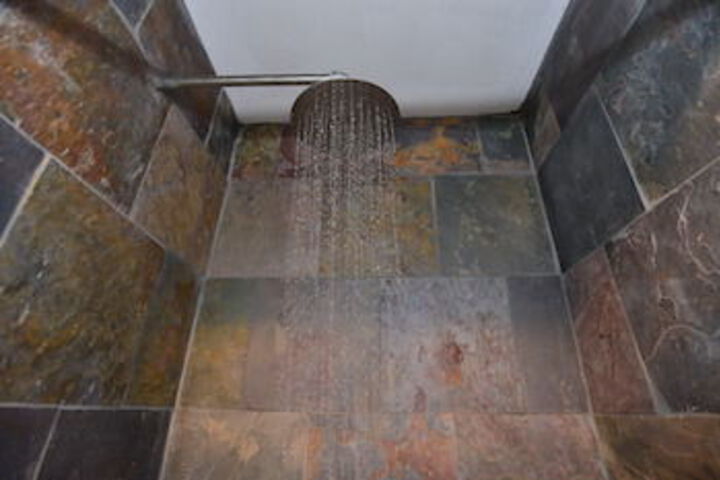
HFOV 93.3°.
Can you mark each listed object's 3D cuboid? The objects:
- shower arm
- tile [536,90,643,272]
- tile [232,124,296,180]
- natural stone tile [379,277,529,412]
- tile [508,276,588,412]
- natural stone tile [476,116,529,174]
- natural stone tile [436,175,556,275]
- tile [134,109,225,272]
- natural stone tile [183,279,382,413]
[{"bbox_3d":[-0.222,-0.329,0.690,0.393,0.021,0.021,-1,-26,2],"label":"shower arm"},{"bbox_3d":[0.506,-0.118,0.783,0.015,0.305,0.306,-1,-26,2],"label":"tile"},{"bbox_3d":[-0.302,-0.284,1.084,0.196,0.238,0.015,-1,-26,2],"label":"tile"},{"bbox_3d":[0.205,0.233,0.803,0.308,0.305,0.015,-1,-26,2],"label":"natural stone tile"},{"bbox_3d":[0.431,0.231,0.794,0.139,0.305,0.015,-1,-26,2],"label":"tile"},{"bbox_3d":[0.436,-0.291,1.053,0.140,0.238,0.015,-1,-26,2],"label":"natural stone tile"},{"bbox_3d":[0.357,-0.044,0.934,0.293,0.305,0.015,-1,-26,2],"label":"natural stone tile"},{"bbox_3d":[-0.418,-0.108,0.826,0.015,0.305,0.298,-1,-26,2],"label":"tile"},{"bbox_3d":[-0.179,0.236,0.820,0.454,0.305,0.015,-1,-26,2],"label":"natural stone tile"}]

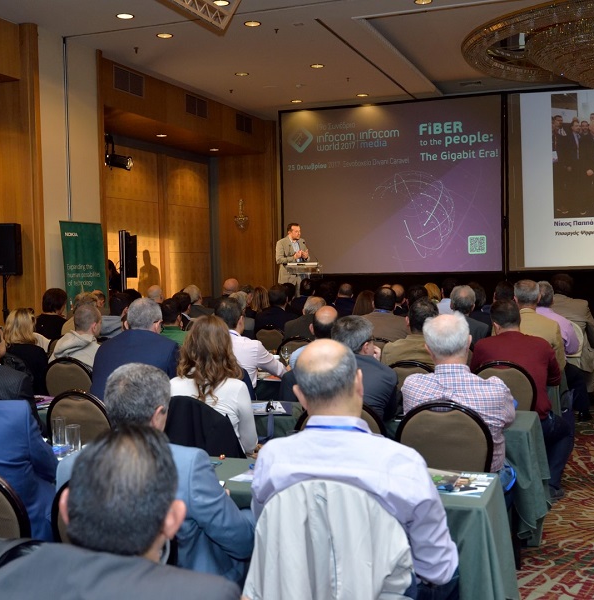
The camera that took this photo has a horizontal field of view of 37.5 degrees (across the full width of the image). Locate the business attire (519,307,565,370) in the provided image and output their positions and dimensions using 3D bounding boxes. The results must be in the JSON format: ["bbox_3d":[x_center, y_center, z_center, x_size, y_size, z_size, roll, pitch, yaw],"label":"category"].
[{"bbox_3d":[1.836,0.400,6.850,0.550,0.660,0.420,0,2,15],"label":"business attire"}]

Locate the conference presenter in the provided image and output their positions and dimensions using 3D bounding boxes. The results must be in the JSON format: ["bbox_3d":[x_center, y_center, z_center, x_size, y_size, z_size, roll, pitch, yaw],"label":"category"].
[{"bbox_3d":[-0.054,-0.289,13.450,0.510,1.780,0.400,-2,3,-32],"label":"conference presenter"}]

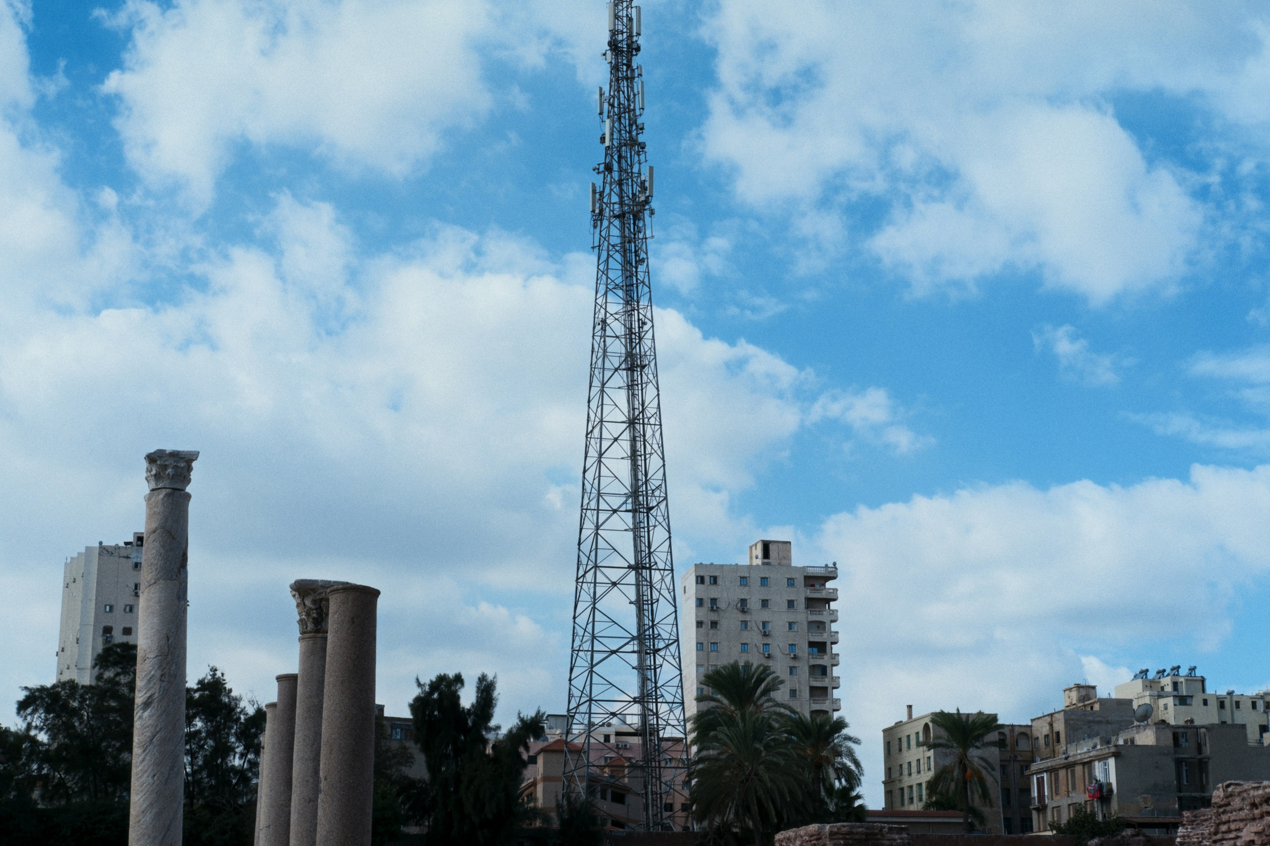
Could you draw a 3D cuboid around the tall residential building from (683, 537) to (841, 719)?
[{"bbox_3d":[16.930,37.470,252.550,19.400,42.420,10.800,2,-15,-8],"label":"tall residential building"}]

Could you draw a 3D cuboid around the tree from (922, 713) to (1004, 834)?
[{"bbox_3d":[26.710,28.970,151.600,6.600,11.200,6.600,0,-15,0],"label":"tree"}]

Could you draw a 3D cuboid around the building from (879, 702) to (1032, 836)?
[{"bbox_3d":[42.470,47.160,244.120,13.500,19.180,22.500,2,-15,-8],"label":"building"}]

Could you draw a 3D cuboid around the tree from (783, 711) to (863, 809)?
[{"bbox_3d":[14.110,27.590,143.710,6.800,10.560,6.800,0,-15,0],"label":"tree"}]

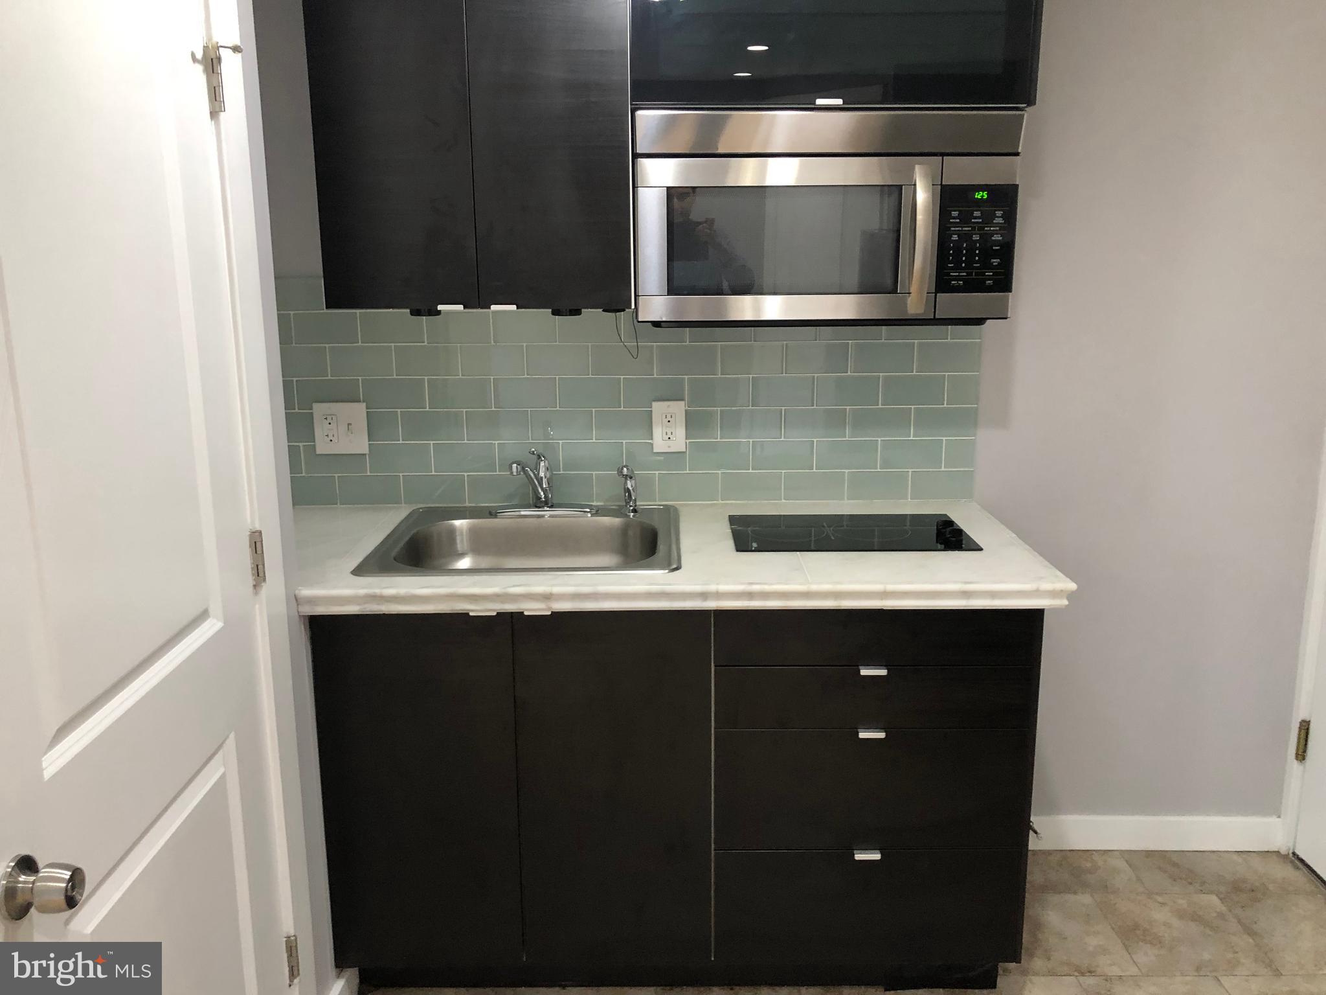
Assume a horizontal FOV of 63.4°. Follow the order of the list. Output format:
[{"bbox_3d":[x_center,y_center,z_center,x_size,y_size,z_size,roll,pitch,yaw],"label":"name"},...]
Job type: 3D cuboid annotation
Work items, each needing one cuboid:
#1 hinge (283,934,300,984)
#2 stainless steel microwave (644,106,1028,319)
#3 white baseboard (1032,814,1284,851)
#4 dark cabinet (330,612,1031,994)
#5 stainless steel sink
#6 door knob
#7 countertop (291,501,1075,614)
[{"bbox_3d":[-0.663,0.824,1.914,0.022,0.098,0.032,0,13,0],"label":"hinge"},{"bbox_3d":[0.325,-0.586,2.288,0.754,0.410,0.405,0,13,0],"label":"stainless steel microwave"},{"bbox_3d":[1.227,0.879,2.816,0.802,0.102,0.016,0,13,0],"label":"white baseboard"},{"bbox_3d":[0.029,0.572,2.415,1.376,0.892,0.660,0,13,0],"label":"dark cabinet"},{"bbox_3d":[-0.280,0.164,2.349,0.636,0.169,0.563,0,13,0],"label":"stainless steel sink"},{"bbox_3d":[-0.637,0.405,1.116,0.070,0.068,0.068,0,13,0],"label":"door knob"},{"bbox_3d":[-0.015,0.115,2.306,1.552,0.050,0.680,0,13,0],"label":"countertop"}]

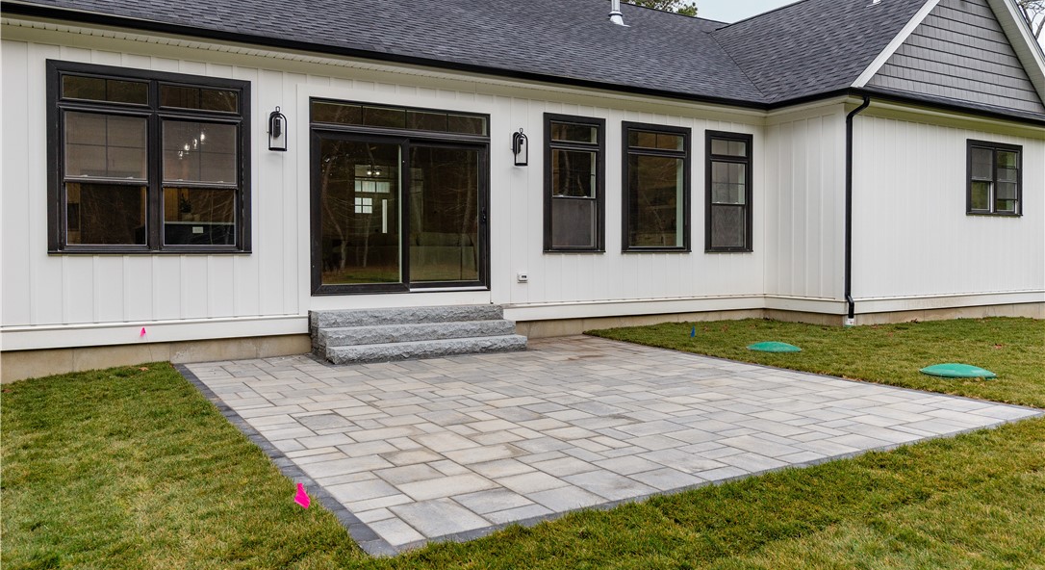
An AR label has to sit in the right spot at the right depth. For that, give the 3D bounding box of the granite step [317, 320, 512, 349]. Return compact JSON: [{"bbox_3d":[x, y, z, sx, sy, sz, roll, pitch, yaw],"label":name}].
[{"bbox_3d":[-1.231,0.573,9.209,2.452,0.180,0.379,-2,3,-32],"label":"granite step"}]

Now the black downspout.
[{"bbox_3d":[5.170,-1.154,11.668,0.085,3.486,0.332,-2,3,-32],"label":"black downspout"}]

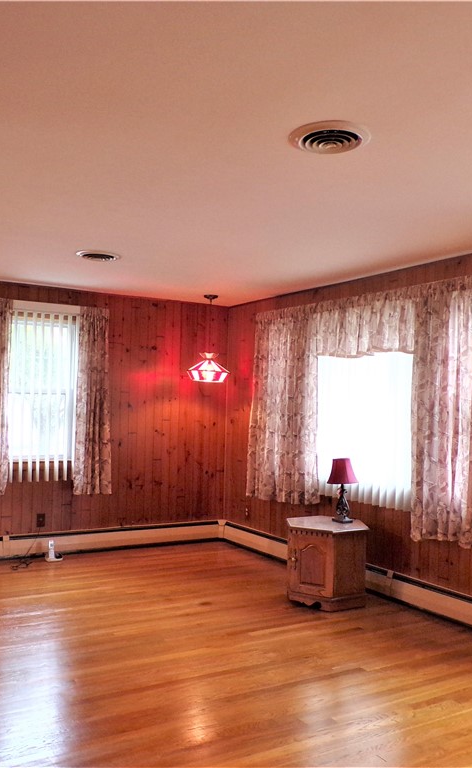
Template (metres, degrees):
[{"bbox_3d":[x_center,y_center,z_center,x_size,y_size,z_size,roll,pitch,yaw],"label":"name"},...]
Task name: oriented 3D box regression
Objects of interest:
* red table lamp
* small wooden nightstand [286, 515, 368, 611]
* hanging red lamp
[{"bbox_3d":[0.804,0.795,5.330,0.225,0.470,0.230,1,-2,0],"label":"red table lamp"},{"bbox_3d":[0.657,1.296,5.198,0.640,0.548,0.555,0,-2,30],"label":"small wooden nightstand"},{"bbox_3d":[-0.261,-0.155,6.780,0.410,0.285,0.370,1,-2,-2],"label":"hanging red lamp"}]

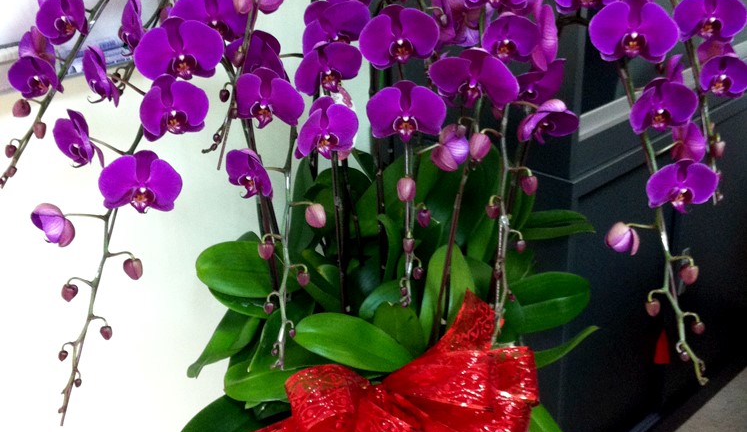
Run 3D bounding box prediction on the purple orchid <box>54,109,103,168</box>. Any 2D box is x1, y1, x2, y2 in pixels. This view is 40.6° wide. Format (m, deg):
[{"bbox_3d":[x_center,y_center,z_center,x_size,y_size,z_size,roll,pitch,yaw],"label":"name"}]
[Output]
[{"bbox_3d":[-0.331,-0.089,1.130,0.078,0.064,0.035,21,33,40],"label":"purple orchid"}]

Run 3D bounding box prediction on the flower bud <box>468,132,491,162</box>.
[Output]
[{"bbox_3d":[0.124,-0.080,1.180,0.026,0.034,0.026,-1,22,1],"label":"flower bud"}]

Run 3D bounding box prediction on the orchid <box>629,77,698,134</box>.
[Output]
[{"bbox_3d":[0.342,-0.130,1.190,0.084,0.074,0.045,-2,18,16],"label":"orchid"}]

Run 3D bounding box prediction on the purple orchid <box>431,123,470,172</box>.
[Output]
[{"bbox_3d":[0.093,-0.083,1.220,0.042,0.050,0.041,14,7,-29],"label":"purple orchid"}]

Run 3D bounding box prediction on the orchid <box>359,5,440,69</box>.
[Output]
[{"bbox_3d":[0.031,-0.215,1.210,0.096,0.076,0.045,-7,27,2],"label":"orchid"}]

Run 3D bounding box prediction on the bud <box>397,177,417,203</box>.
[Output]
[{"bbox_3d":[0.037,-0.030,1.150,0.022,0.026,0.022,-2,25,0],"label":"bud"}]

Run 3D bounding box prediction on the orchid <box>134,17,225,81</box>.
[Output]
[{"bbox_3d":[-0.227,-0.196,1.180,0.102,0.072,0.043,-8,27,-9],"label":"orchid"}]

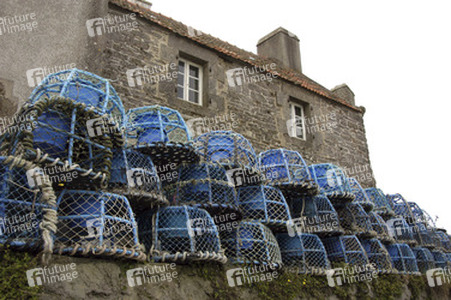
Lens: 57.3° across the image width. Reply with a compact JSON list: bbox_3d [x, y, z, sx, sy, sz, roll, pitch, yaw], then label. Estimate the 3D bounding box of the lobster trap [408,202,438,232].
[{"bbox_3d":[3.099,1.131,6.952,0.640,0.423,0.640,18,-26,-41],"label":"lobster trap"}]

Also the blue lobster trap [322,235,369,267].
[{"bbox_3d":[1.496,1.327,5.231,0.640,0.423,0.640,18,-26,-41],"label":"blue lobster trap"}]

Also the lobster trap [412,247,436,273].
[{"bbox_3d":[3.018,1.817,6.755,0.680,0.410,0.680,15,-26,-36],"label":"lobster trap"}]

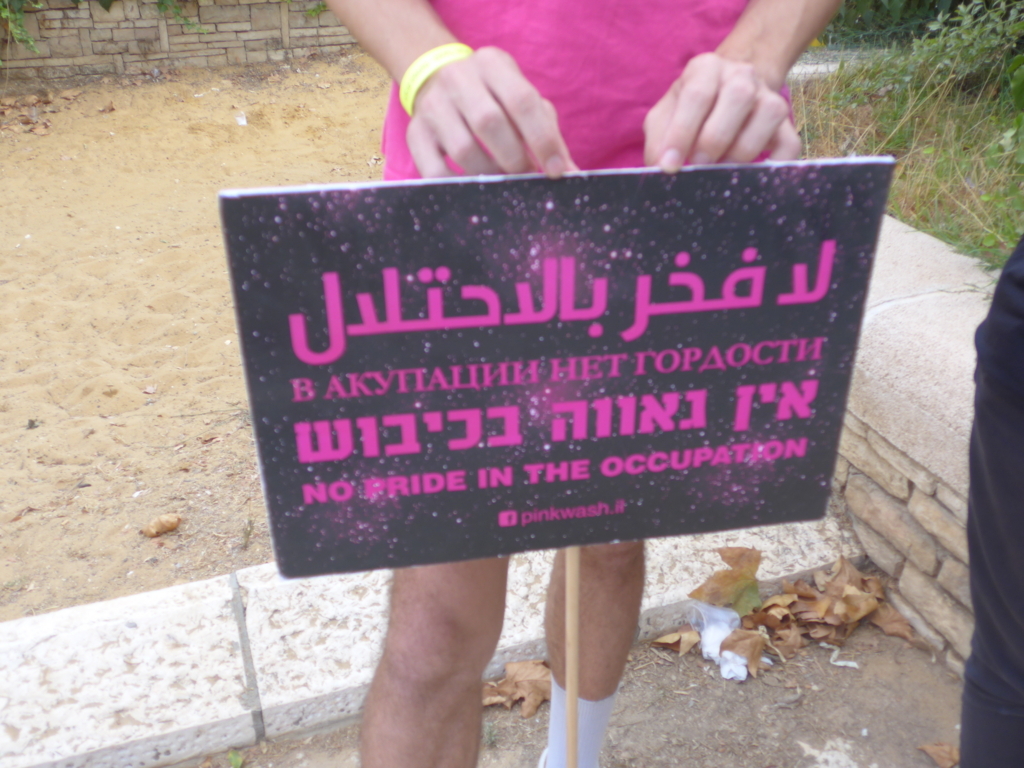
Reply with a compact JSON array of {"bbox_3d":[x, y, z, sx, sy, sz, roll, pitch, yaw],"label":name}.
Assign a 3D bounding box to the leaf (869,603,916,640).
[{"bbox_3d":[0.625,0.390,1.701,0.080,0.030,0.058,16,33,31],"label":"leaf"}]

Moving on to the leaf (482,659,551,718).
[{"bbox_3d":[0.006,0.463,1.582,0.135,0.040,0.090,6,28,13],"label":"leaf"}]

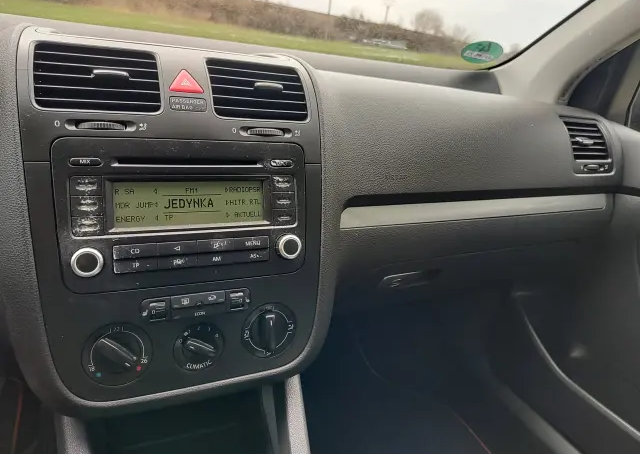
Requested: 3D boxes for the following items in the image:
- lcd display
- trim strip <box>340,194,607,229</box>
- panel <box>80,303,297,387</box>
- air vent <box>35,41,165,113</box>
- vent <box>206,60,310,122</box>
[{"bbox_3d":[-0.117,-0.023,0.396,0.136,0.041,0.008,-3,9,-23],"label":"lcd display"},{"bbox_3d":[0.242,-0.028,0.600,0.479,0.027,0.018,-3,14,-23],"label":"trim strip"},{"bbox_3d":[-0.117,0.115,0.414,0.200,0.062,0.025,-3,9,-23],"label":"panel"},{"bbox_3d":[-0.202,-0.130,0.392,0.100,0.030,0.070,-3,70,-23],"label":"air vent"},{"bbox_3d":[-0.067,-0.137,0.450,0.100,0.030,0.070,-3,70,-23],"label":"vent"}]

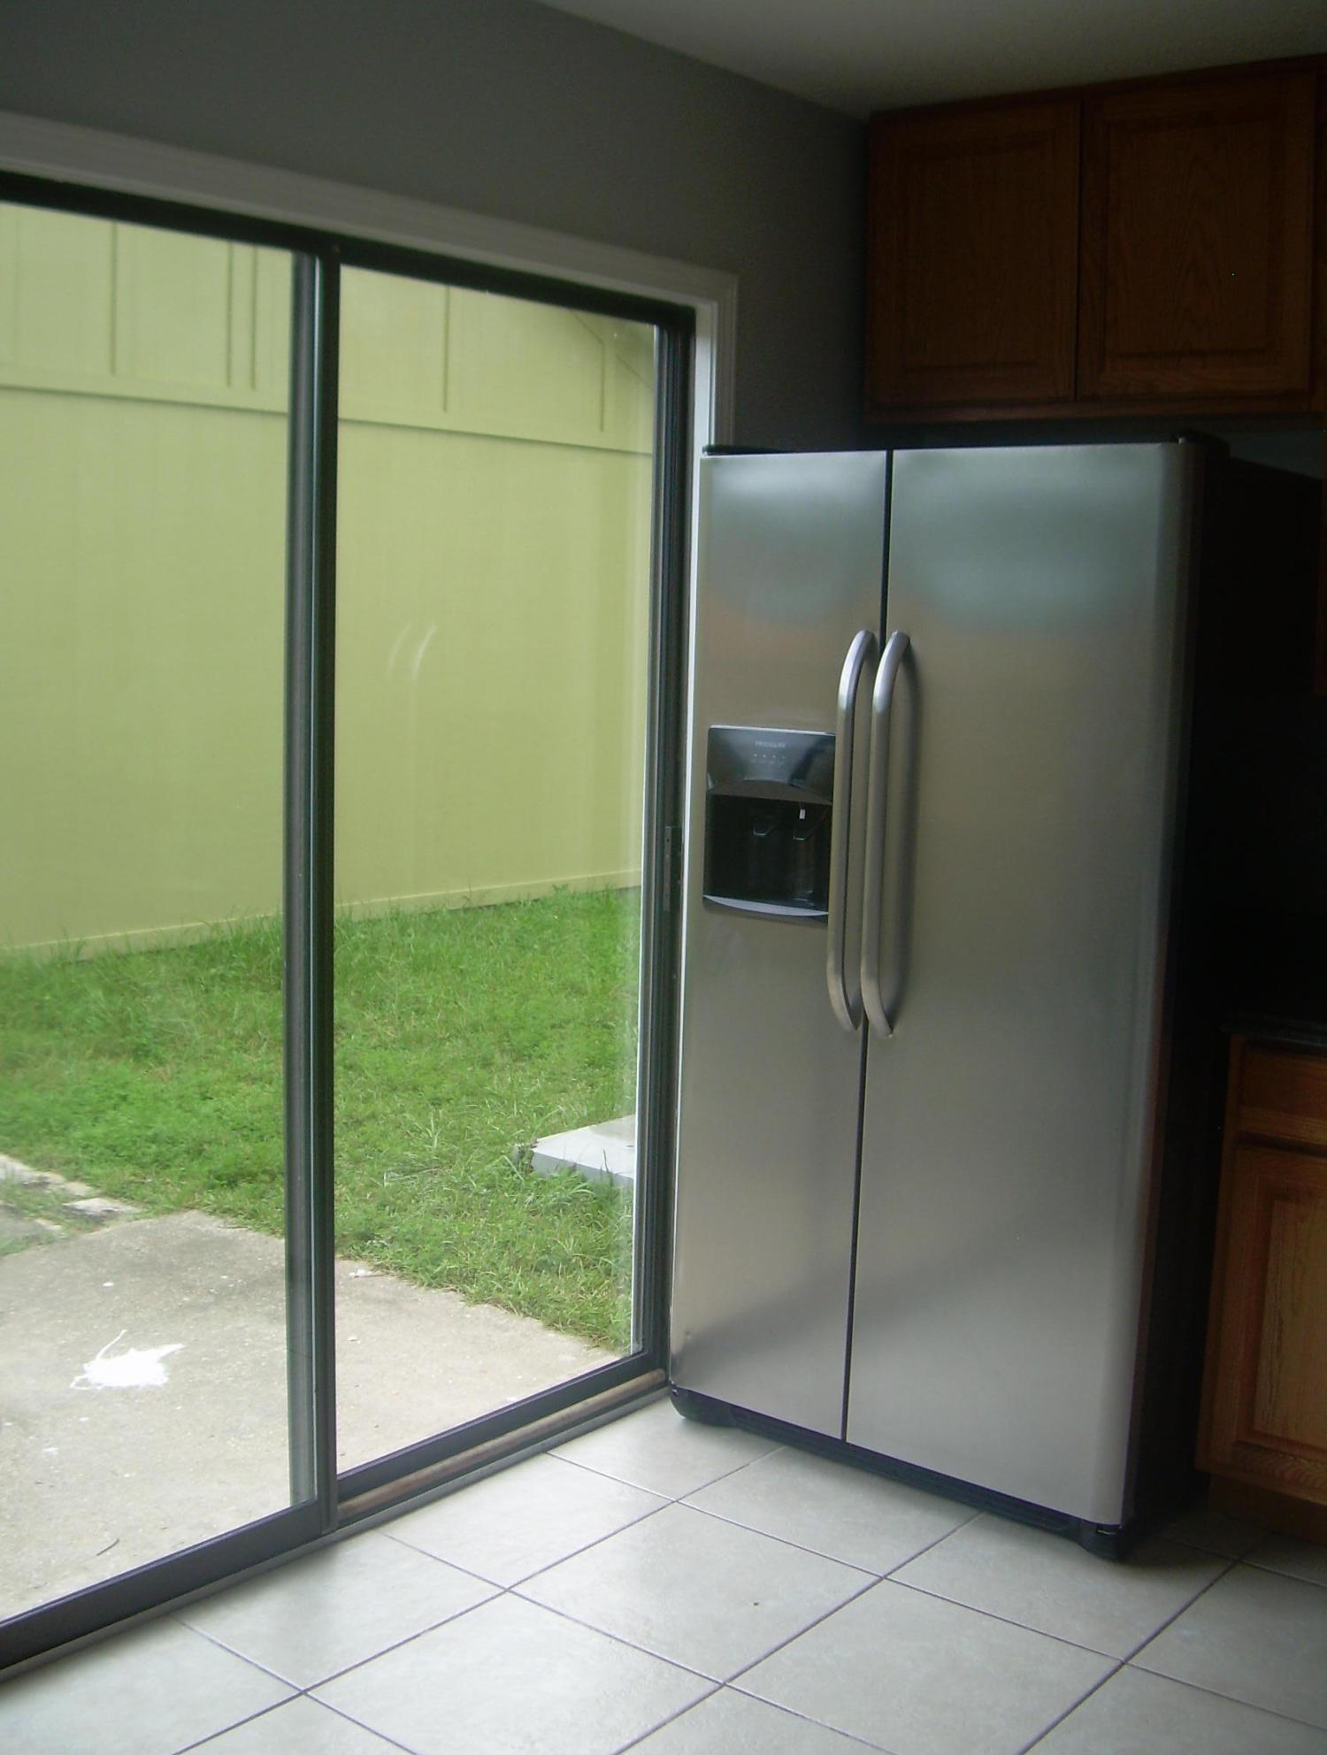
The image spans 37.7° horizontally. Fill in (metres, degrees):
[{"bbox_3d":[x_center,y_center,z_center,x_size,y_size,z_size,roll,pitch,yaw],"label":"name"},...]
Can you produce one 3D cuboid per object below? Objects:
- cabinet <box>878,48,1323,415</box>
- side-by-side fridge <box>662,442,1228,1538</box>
[{"bbox_3d":[0.862,-1.150,3.600,0.930,0.600,0.330,8,10,38],"label":"cabinet"},{"bbox_3d":[0.620,0.133,3.520,0.905,1.760,0.820,8,10,38],"label":"side-by-side fridge"}]

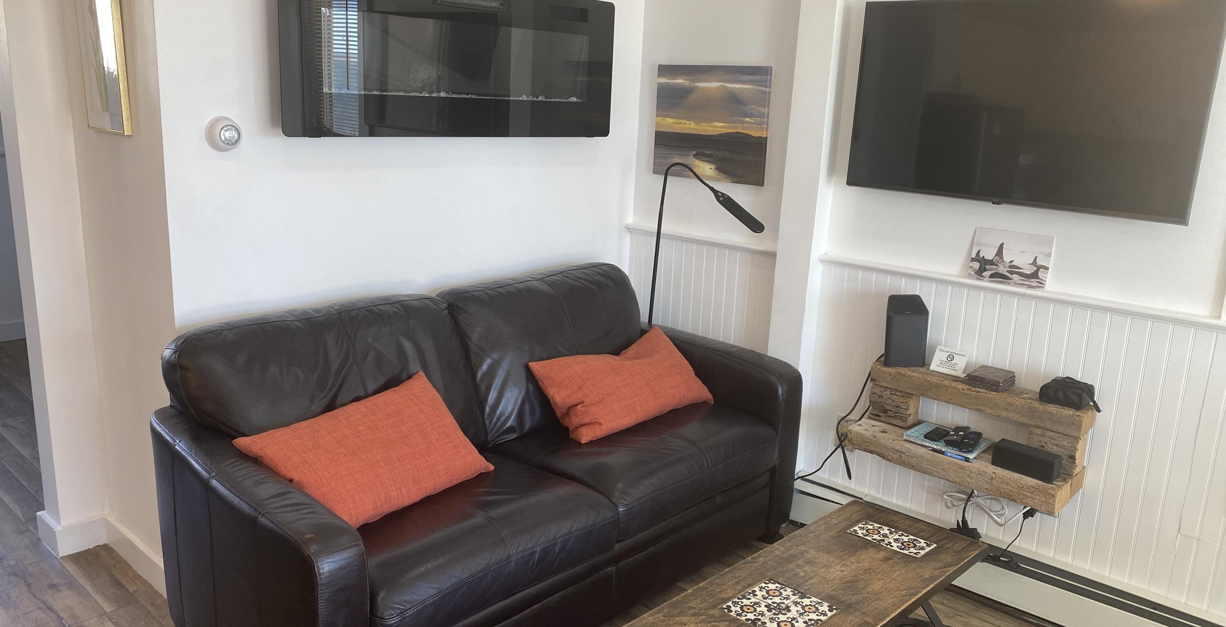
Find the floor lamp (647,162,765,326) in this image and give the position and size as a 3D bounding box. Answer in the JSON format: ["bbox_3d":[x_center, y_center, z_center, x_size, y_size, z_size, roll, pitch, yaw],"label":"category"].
[{"bbox_3d":[0.268,0.096,3.476,0.620,1.313,0.220,14,17,42],"label":"floor lamp"}]

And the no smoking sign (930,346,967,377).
[{"bbox_3d":[1.043,0.152,2.870,0.103,0.077,0.040,14,17,42],"label":"no smoking sign"}]

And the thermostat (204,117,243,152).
[{"bbox_3d":[-1.035,-0.476,2.441,0.058,0.092,0.092,14,17,42],"label":"thermostat"}]

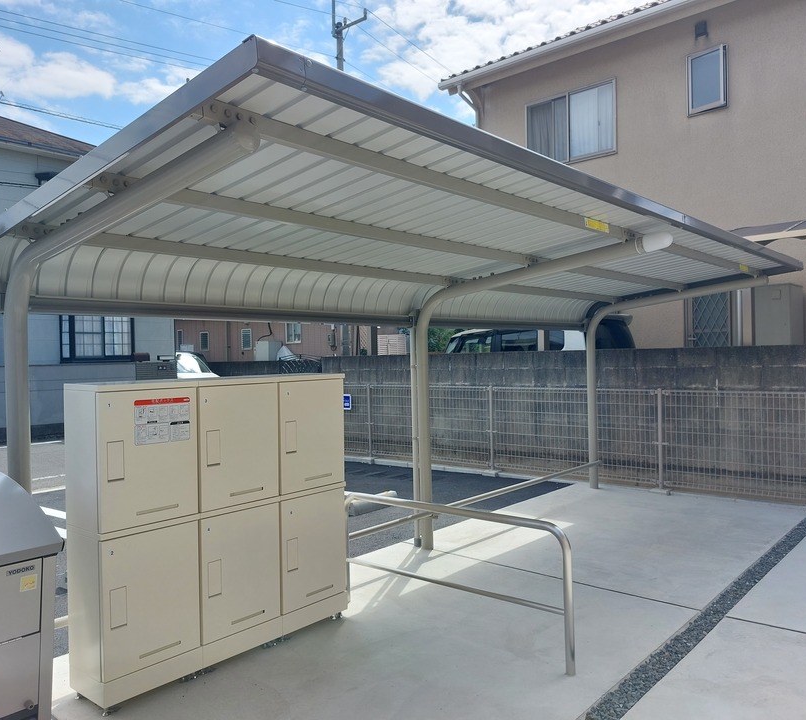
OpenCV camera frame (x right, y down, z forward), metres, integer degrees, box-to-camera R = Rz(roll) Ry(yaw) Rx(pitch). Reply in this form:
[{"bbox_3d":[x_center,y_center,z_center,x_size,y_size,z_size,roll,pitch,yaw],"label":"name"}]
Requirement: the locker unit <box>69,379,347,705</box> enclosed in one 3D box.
[{"bbox_3d":[-0.813,0.711,3.040,0.288,1.246,1.260,-1,0,41],"label":"locker unit"}]

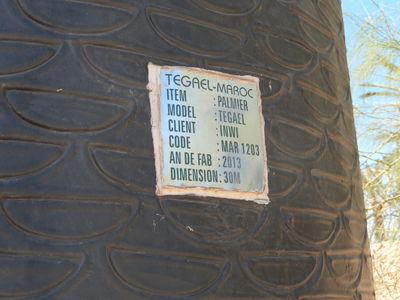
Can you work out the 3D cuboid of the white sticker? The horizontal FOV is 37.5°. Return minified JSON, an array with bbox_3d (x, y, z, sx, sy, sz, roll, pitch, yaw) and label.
[{"bbox_3d":[0.015,-0.023,0.762,0.166,0.174,0.009,5,-18,-29],"label":"white sticker"}]

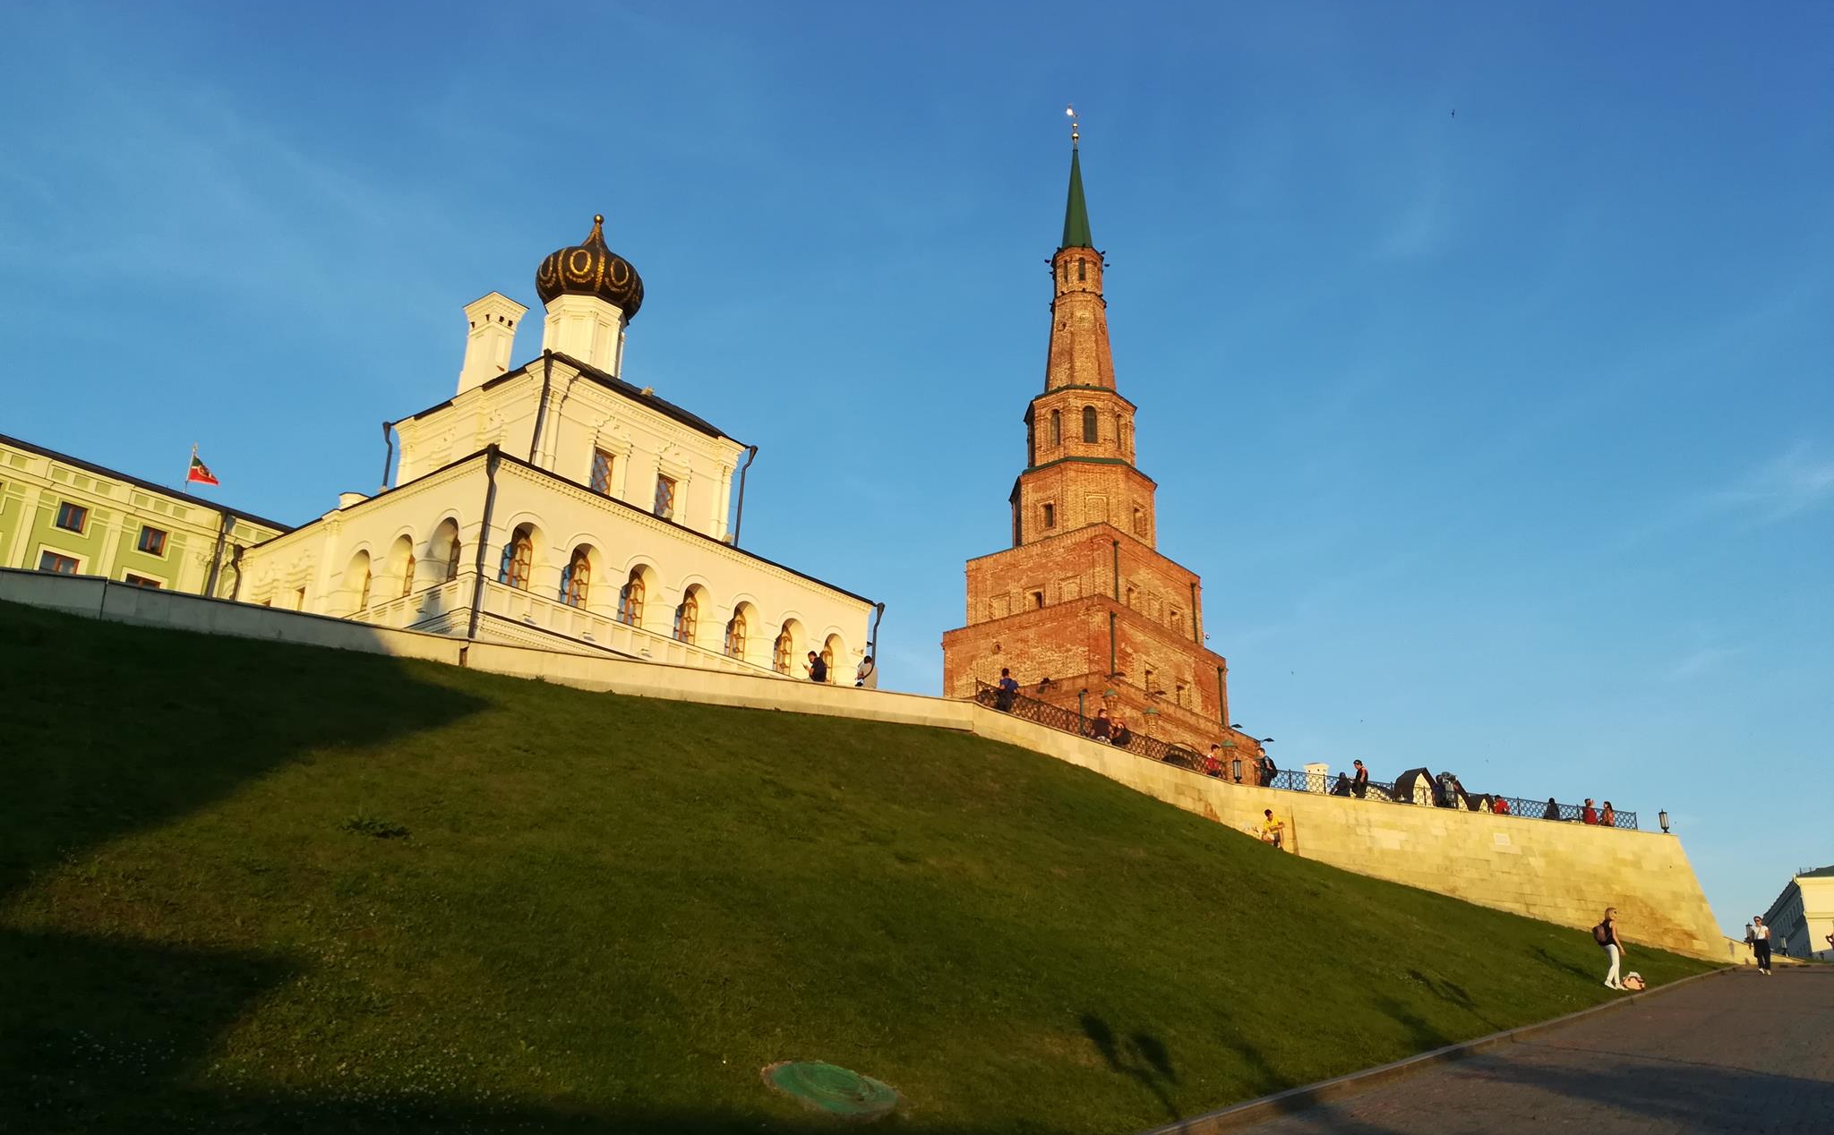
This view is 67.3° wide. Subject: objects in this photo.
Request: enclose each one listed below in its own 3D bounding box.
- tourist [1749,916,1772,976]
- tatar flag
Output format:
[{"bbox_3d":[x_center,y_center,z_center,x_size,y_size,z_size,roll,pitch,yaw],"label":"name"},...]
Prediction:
[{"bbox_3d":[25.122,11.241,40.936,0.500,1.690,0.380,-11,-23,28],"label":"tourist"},{"bbox_3d":[-36.519,-5.023,70.500,1.800,1.800,0.400,11,-23,-27],"label":"tatar flag"}]

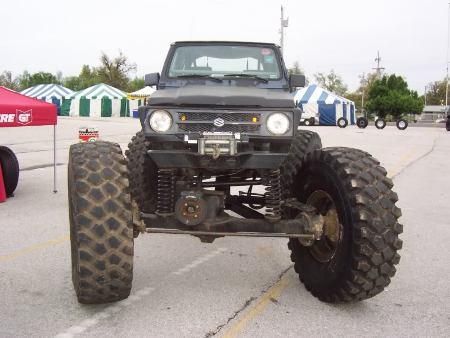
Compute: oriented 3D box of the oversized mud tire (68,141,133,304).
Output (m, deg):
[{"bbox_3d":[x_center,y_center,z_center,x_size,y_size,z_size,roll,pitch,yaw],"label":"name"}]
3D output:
[{"bbox_3d":[-0.986,0.429,3.931,0.430,1.280,1.300,0,8,-12],"label":"oversized mud tire"}]

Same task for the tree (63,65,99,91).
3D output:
[{"bbox_3d":[-26.400,-14.700,88.000,6.800,8.800,6.800,1,7,0],"label":"tree"}]

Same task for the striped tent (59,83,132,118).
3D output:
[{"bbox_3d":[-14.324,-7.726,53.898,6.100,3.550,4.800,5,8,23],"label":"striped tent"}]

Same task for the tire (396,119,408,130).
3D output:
[{"bbox_3d":[14.500,-3.585,39.300,0.900,0.900,0.300,3,7,12],"label":"tire"}]

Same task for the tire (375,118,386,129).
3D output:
[{"bbox_3d":[13.070,-3.735,40.300,0.900,0.900,0.300,3,7,12],"label":"tire"}]

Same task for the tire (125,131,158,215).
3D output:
[{"bbox_3d":[-0.840,0.105,6.030,0.380,1.220,1.220,3,7,15],"label":"tire"}]

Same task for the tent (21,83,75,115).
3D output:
[{"bbox_3d":[-21.078,-8.293,57.126,7.000,3.500,4.800,5,8,25],"label":"tent"}]

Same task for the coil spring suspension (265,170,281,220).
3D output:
[{"bbox_3d":[0.373,0.160,3.673,0.120,0.460,0.120,1,7,0],"label":"coil spring suspension"}]

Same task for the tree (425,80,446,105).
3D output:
[{"bbox_3d":[50.300,-16.600,115.000,7.000,9.000,7.000,1,7,0],"label":"tree"}]

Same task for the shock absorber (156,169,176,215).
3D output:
[{"bbox_3d":[-0.456,0.130,3.760,0.140,0.440,0.140,1,7,0],"label":"shock absorber"}]

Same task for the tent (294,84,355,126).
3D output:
[{"bbox_3d":[8.598,-6.032,44.735,6.100,3.700,6.100,6,9,30],"label":"tent"}]

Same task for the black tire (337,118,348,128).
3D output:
[{"bbox_3d":[9.166,-3.503,36.832,0.810,0.810,0.290,2,8,8],"label":"black tire"}]

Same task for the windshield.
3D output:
[{"bbox_3d":[-0.002,-1.075,4.880,1.160,0.450,0.060,2,-22,2],"label":"windshield"}]

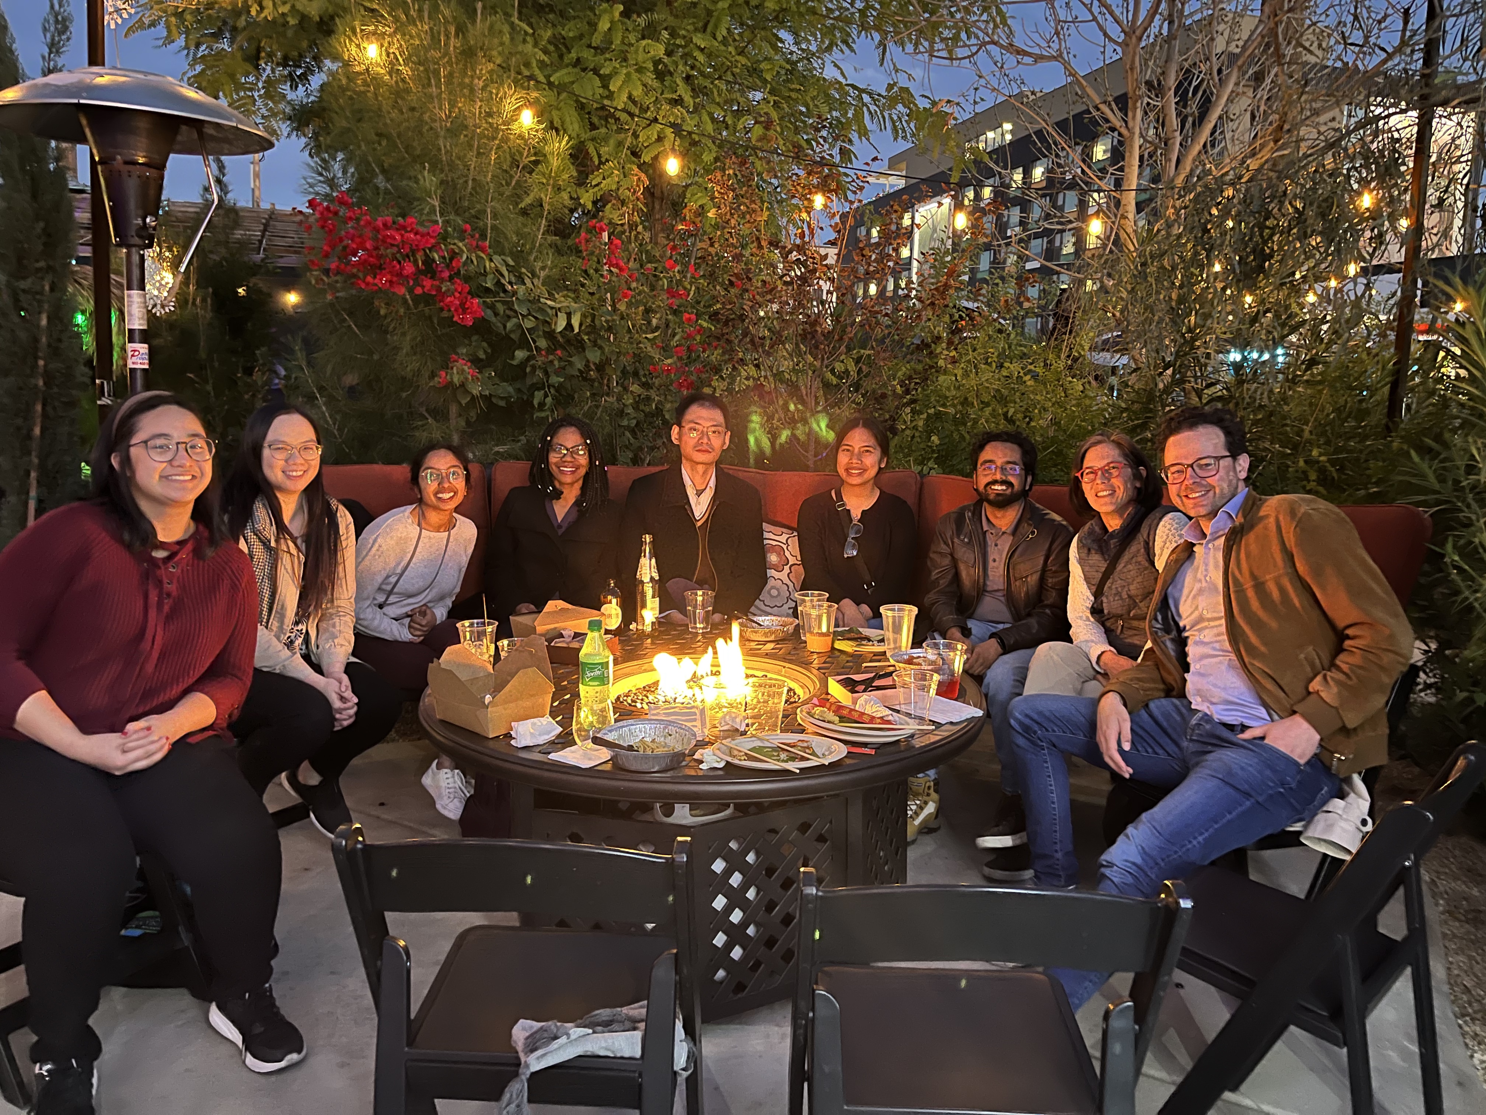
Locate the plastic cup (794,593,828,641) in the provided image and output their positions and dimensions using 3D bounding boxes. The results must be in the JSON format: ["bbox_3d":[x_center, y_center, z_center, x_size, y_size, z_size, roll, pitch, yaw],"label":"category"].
[{"bbox_3d":[0.196,0.170,3.175,0.094,0.128,0.094,1,9,4],"label":"plastic cup"}]

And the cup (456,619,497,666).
[{"bbox_3d":[-0.665,0.229,2.805,0.105,0.124,0.105,-2,10,-13],"label":"cup"}]

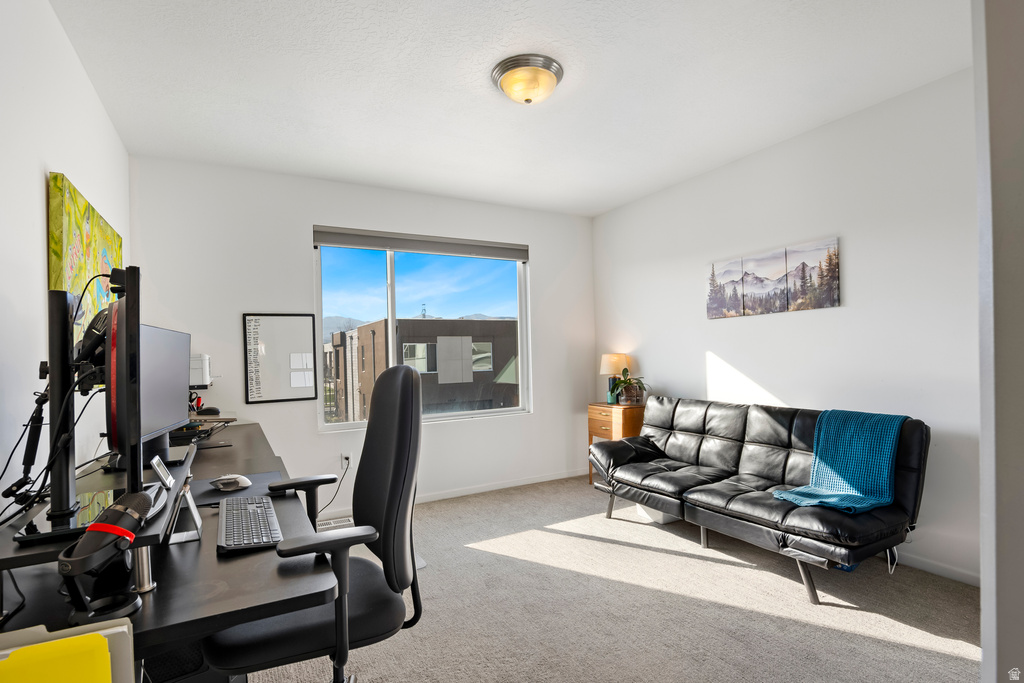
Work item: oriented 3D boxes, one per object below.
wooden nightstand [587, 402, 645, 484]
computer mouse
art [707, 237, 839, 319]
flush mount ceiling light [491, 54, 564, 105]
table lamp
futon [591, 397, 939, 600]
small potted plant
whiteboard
[{"bbox_3d":[0.940,0.899,3.910,0.360,0.688,0.410,-1,-1,-31],"label":"wooden nightstand"},{"bbox_3d":[-0.965,0.482,1.565,0.127,0.045,0.080,-1,-1,-31],"label":"computer mouse"},{"bbox_3d":[1.686,-0.388,3.023,0.025,0.410,0.870,-1,-1,-31],"label":"art"},{"bbox_3d":[0.073,-1.152,2.088,0.330,0.120,0.330,-1,-1,0],"label":"flush mount ceiling light"},{"bbox_3d":[0.908,0.333,4.026,0.260,0.445,0.260,-1,-1,0],"label":"table lamp"},{"bbox_3d":[1.297,0.807,2.748,0.820,0.815,1.670,-1,-1,-31],"label":"futon"},{"bbox_3d":[0.998,0.391,3.880,0.280,0.320,0.300,-1,-1,0],"label":"small potted plant"},{"bbox_3d":[-1.588,0.111,3.128,0.443,0.610,0.020,-1,-1,-27],"label":"whiteboard"}]

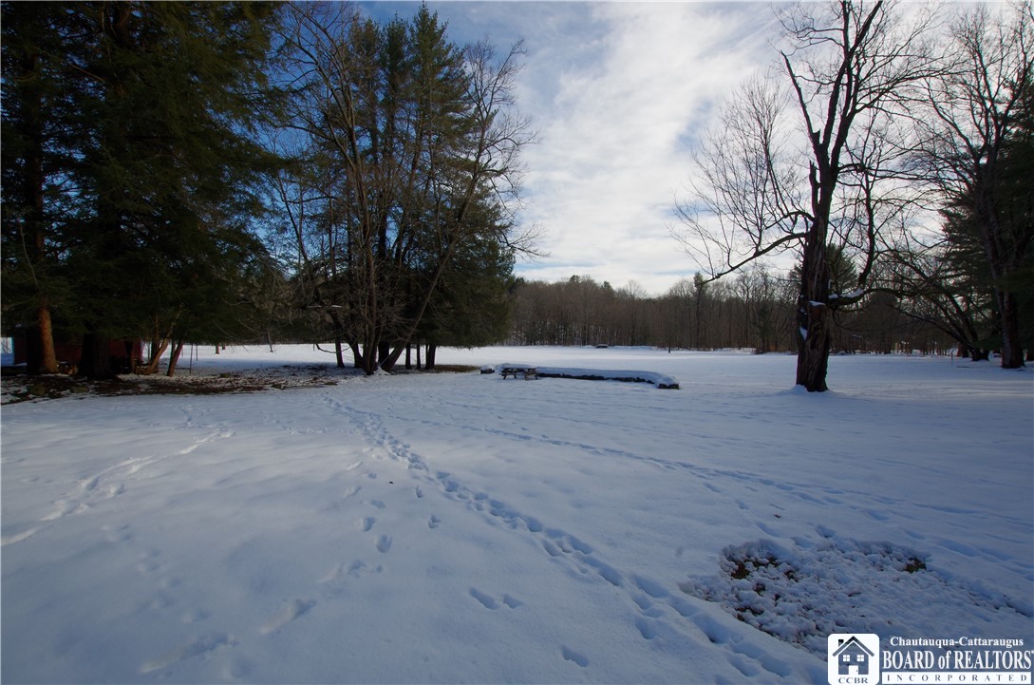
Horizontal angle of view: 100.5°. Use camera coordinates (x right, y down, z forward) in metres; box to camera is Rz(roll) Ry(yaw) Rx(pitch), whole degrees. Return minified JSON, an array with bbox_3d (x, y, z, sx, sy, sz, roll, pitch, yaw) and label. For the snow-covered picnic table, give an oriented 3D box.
[{"bbox_3d":[0.210,1.670,23.600,1.830,0.770,1.500,0,0,27],"label":"snow-covered picnic table"}]

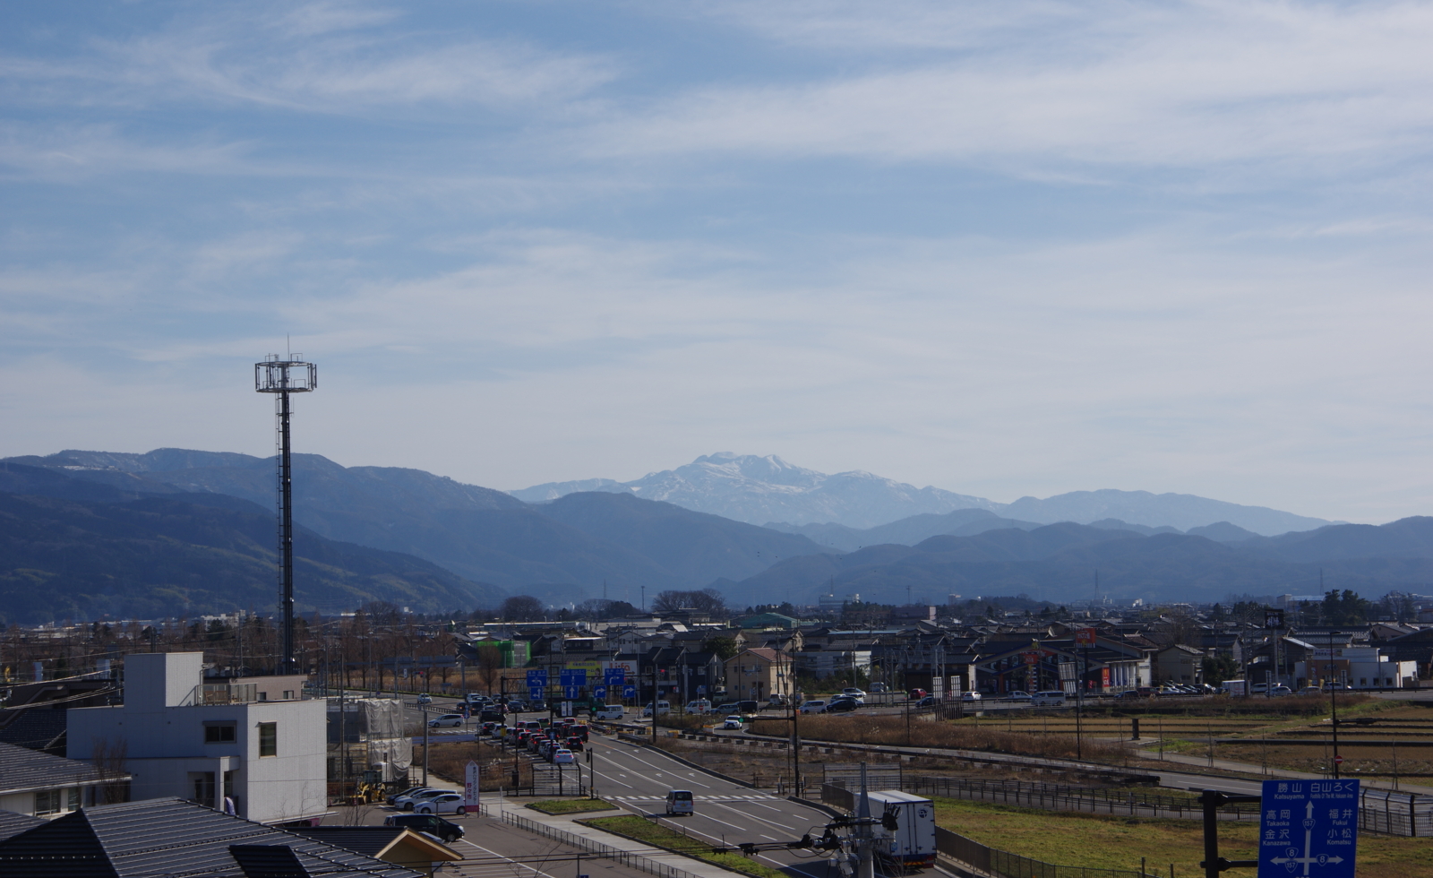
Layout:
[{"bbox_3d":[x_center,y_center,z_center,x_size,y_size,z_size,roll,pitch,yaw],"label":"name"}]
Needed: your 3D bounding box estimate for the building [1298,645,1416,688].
[{"bbox_3d":[100.100,35.800,448.300,16.000,6.400,14.000,-3,-4,25],"label":"building"}]

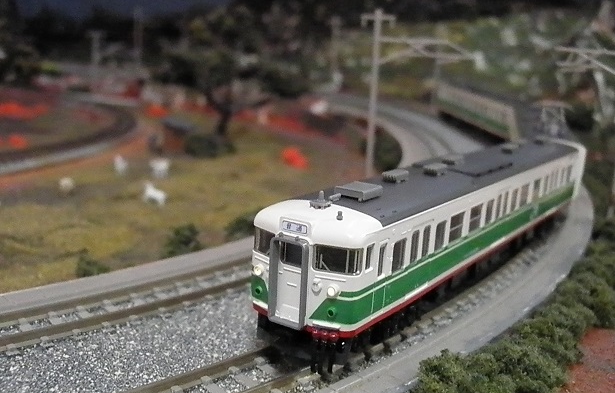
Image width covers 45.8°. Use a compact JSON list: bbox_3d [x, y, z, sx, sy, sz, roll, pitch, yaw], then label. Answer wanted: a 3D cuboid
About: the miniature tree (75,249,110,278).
[{"bbox_3d":[-0.046,0.014,0.155,0.007,0.007,0.007,3,12,0],"label":"miniature tree"}]

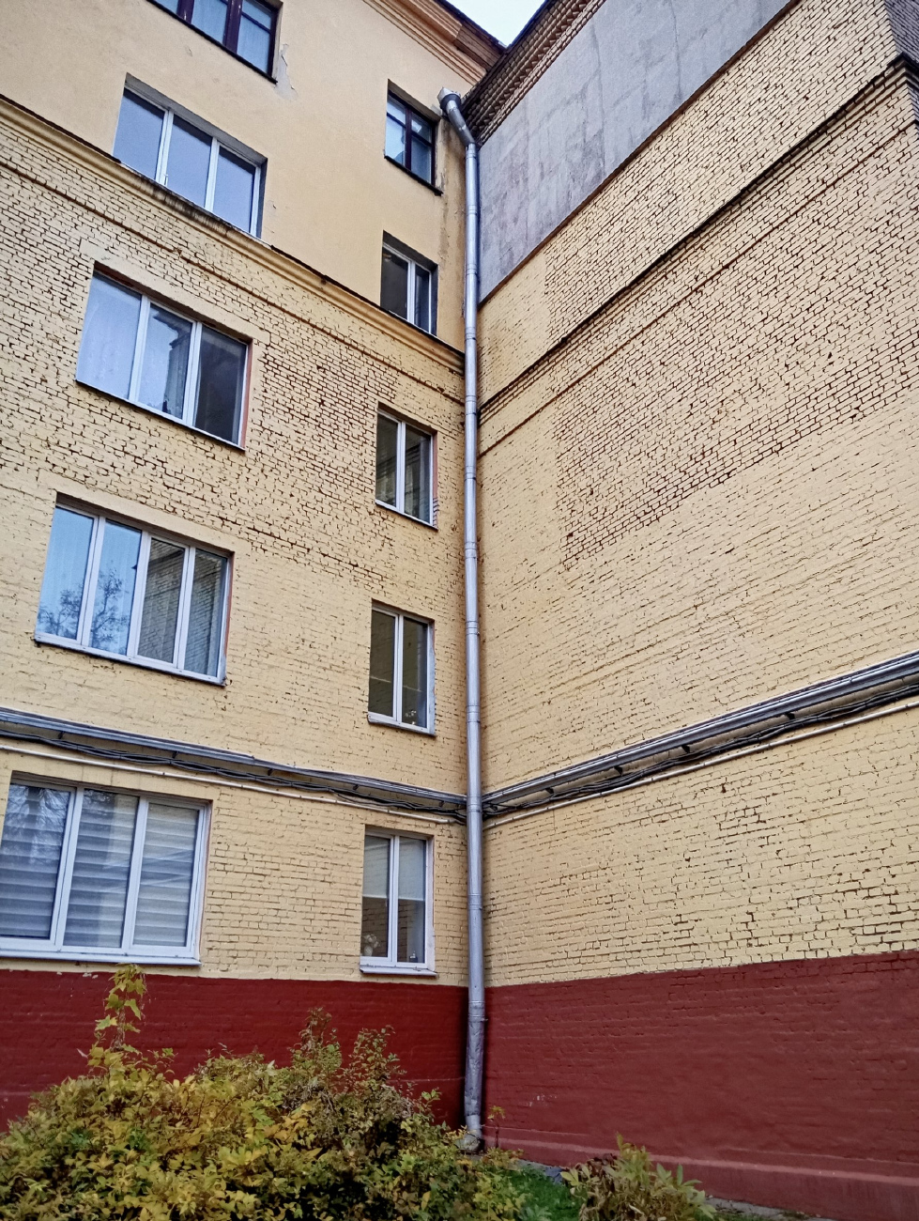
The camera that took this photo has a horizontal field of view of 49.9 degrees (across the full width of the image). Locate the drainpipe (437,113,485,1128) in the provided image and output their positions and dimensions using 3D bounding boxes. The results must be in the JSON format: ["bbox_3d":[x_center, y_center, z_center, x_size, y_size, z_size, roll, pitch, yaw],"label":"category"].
[{"bbox_3d":[0.009,-1.460,15.452,0.828,17.392,0.364,19,-29,-41],"label":"drainpipe"}]

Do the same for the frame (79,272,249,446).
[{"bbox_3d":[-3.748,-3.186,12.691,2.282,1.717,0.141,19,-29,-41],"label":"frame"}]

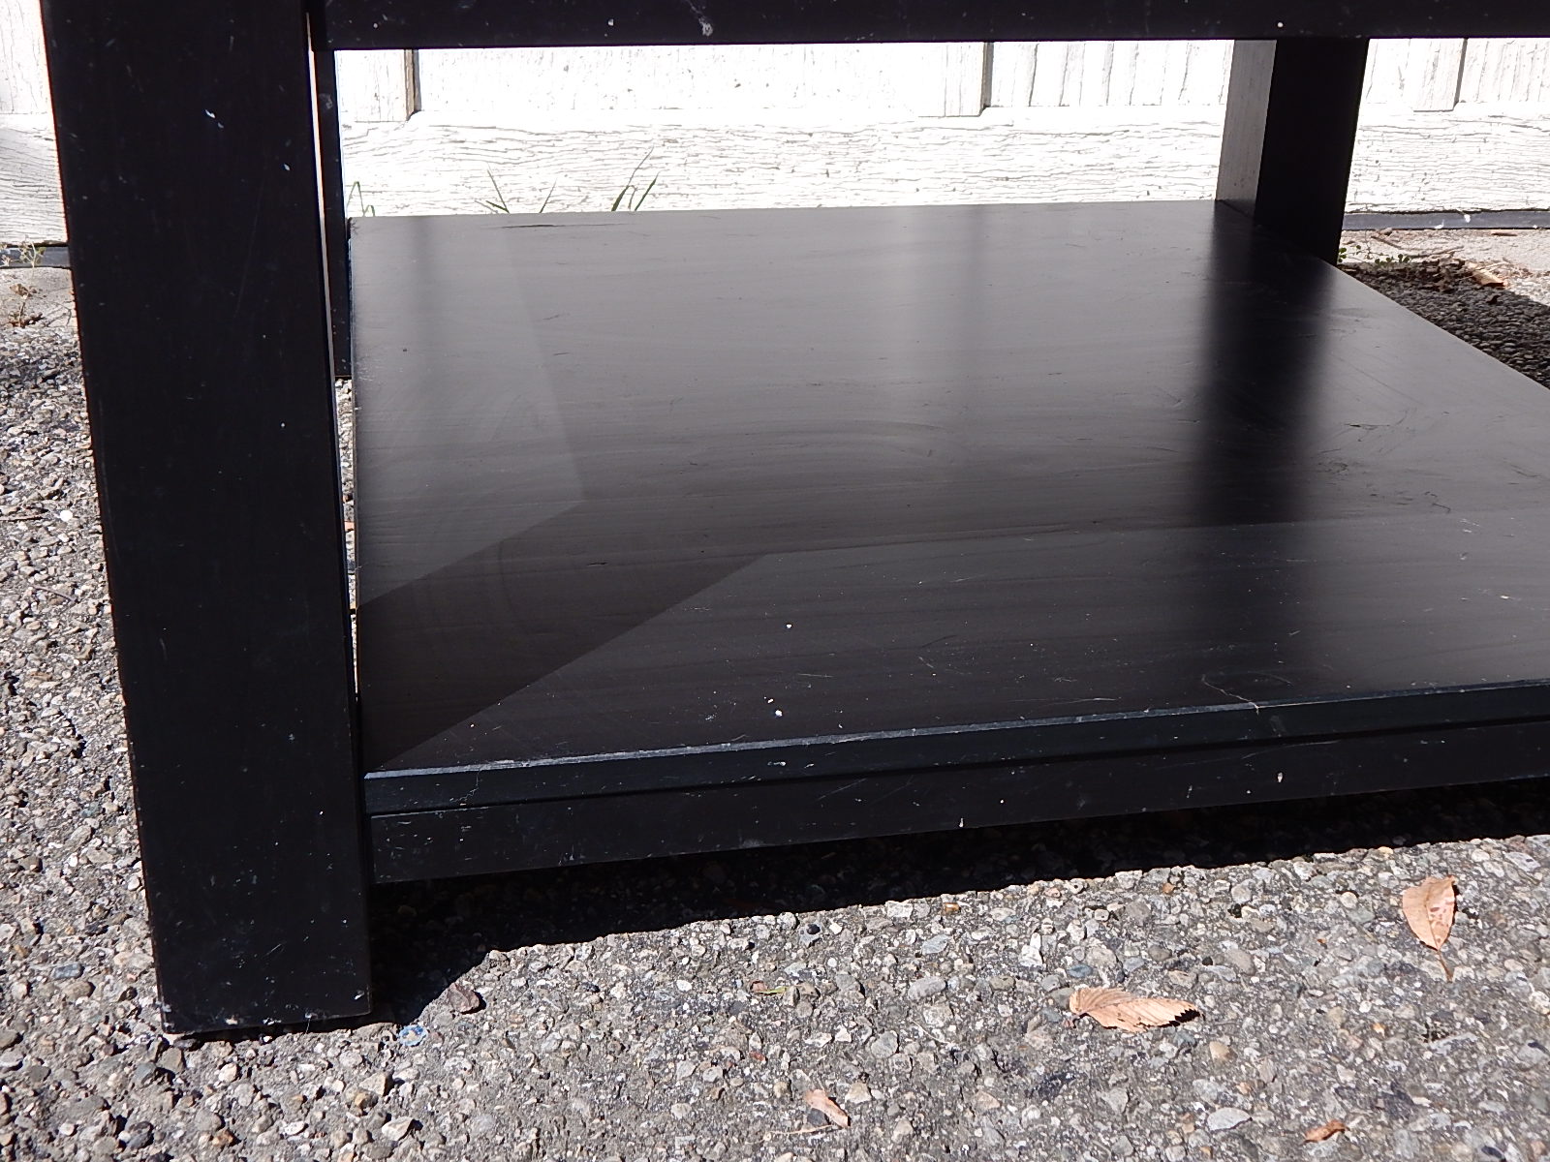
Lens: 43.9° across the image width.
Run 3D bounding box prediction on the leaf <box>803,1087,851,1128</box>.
[{"bbox_3d":[0.019,0.200,0.729,0.011,0.008,0.024,-16,30,-34],"label":"leaf"}]

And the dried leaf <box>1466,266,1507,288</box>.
[{"bbox_3d":[0.691,-0.295,1.867,0.042,0.015,0.026,9,25,16],"label":"dried leaf"}]

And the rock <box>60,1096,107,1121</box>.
[{"bbox_3d":[-0.258,0.197,0.718,0.018,0.007,0.009,-14,28,-30],"label":"rock"}]

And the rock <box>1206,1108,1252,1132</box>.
[{"bbox_3d":[0.172,0.205,0.731,0.018,0.007,0.011,-5,25,-15],"label":"rock"}]

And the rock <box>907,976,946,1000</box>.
[{"bbox_3d":[0.063,0.169,0.800,0.018,0.008,0.010,-11,27,-26],"label":"rock"}]

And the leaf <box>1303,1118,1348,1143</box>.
[{"bbox_3d":[0.208,0.208,0.727,0.018,0.006,0.008,-10,27,-25],"label":"leaf"}]

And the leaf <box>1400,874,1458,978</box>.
[{"bbox_3d":[0.292,0.152,0.853,0.025,0.010,0.074,6,25,10],"label":"leaf"}]

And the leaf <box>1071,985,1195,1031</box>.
[{"bbox_3d":[0.147,0.175,0.789,0.051,0.011,0.026,1,24,-3],"label":"leaf"}]

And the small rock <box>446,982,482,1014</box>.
[{"bbox_3d":[-0.127,0.170,0.785,0.015,0.009,0.013,13,26,23],"label":"small rock"}]

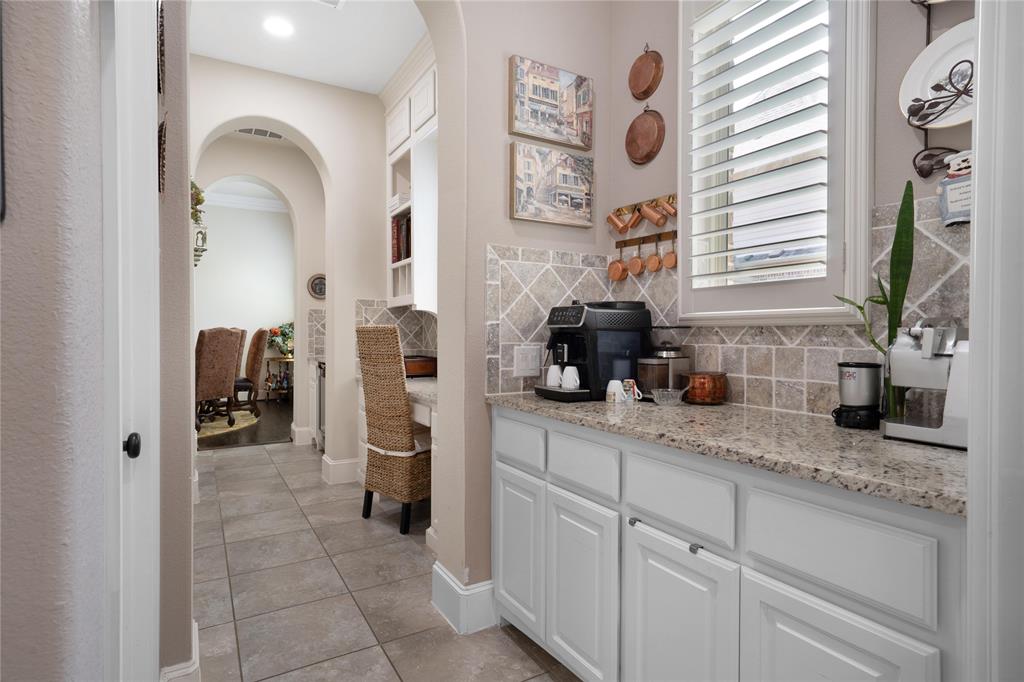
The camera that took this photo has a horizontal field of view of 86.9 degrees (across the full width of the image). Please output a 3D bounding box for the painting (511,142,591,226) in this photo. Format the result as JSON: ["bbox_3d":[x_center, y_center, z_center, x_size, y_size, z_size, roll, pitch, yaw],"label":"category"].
[{"bbox_3d":[0.176,-0.644,2.267,0.400,0.305,0.035,0,1,-30],"label":"painting"}]

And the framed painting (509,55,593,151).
[{"bbox_3d":[0.168,-0.970,2.229,0.395,0.300,0.040,0,1,-30],"label":"framed painting"}]

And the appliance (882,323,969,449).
[{"bbox_3d":[1.048,0.100,1.192,0.190,0.275,0.310,0,1,-30],"label":"appliance"}]

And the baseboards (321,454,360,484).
[{"bbox_3d":[-1.364,1.005,4.289,0.225,0.180,0.270,0,1,-30],"label":"baseboards"}]

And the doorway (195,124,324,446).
[{"bbox_3d":[-1.826,-0.257,4.008,0.910,2.740,0.220,0,1,-30],"label":"doorway"}]

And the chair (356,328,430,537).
[{"bbox_3d":[-0.623,0.513,3.422,0.450,1.200,0.560,1,1,42],"label":"chair"}]

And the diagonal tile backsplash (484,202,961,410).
[{"bbox_3d":[0.540,-0.079,1.650,0.625,0.597,1.475,0,1,-30],"label":"diagonal tile backsplash"}]

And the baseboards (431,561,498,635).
[{"bbox_3d":[-0.207,1.038,2.240,0.155,0.178,0.300,0,1,-30],"label":"baseboards"}]

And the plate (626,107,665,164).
[{"bbox_3d":[0.543,-0.834,2.211,0.035,0.225,0.220,0,1,-30],"label":"plate"}]

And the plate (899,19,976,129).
[{"bbox_3d":[1.050,-0.625,1.254,0.030,0.262,0.262,10,-4,-30],"label":"plate"}]

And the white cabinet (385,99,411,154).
[{"bbox_3d":[-0.723,-1.603,4.121,0.290,0.310,0.540,0,1,-30],"label":"white cabinet"}]

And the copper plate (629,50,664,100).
[{"bbox_3d":[0.546,-1.084,2.206,0.033,0.197,0.195,0,1,-30],"label":"copper plate"}]

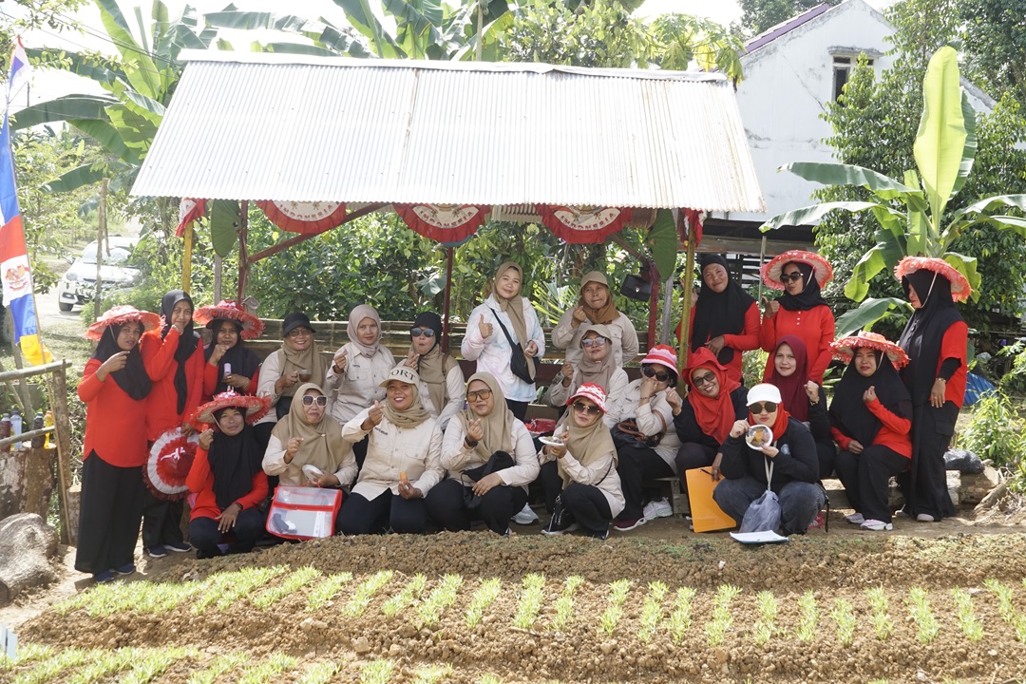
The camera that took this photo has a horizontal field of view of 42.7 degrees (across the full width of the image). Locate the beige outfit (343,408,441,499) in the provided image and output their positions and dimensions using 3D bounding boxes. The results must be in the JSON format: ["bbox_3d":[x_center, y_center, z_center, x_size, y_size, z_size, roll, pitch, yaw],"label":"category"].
[{"bbox_3d":[-0.651,0.605,7.100,0.540,0.520,0.360,1,3,9],"label":"beige outfit"}]

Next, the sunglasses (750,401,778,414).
[{"bbox_3d":[1.391,0.366,7.270,0.150,0.056,0.140,-4,2,10],"label":"sunglasses"}]

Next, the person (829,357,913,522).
[{"bbox_3d":[2.216,0.580,8.120,0.500,1.190,0.620,3,3,33],"label":"person"}]

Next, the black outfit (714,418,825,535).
[{"bbox_3d":[1.441,0.754,7.350,0.600,0.610,0.580,1,2,10],"label":"black outfit"}]

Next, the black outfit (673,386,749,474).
[{"bbox_3d":[1.171,0.514,7.750,0.450,0.530,0.350,0,3,7],"label":"black outfit"}]

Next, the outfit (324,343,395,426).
[{"bbox_3d":[-0.931,0.263,7.980,0.450,0.530,0.300,1,2,-9],"label":"outfit"}]

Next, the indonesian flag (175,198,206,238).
[{"bbox_3d":[-2.011,-0.781,8.200,0.220,0.270,0.120,1,2,12],"label":"indonesian flag"}]

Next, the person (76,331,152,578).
[{"bbox_3d":[-2.381,0.617,7.850,0.460,1.580,0.360,-1,3,-40],"label":"person"}]

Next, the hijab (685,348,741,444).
[{"bbox_3d":[1.161,0.313,7.650,0.330,0.540,0.300,0,2,5],"label":"hijab"}]

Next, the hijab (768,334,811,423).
[{"bbox_3d":[1.653,0.219,7.850,0.280,0.530,0.270,1,3,11],"label":"hijab"}]

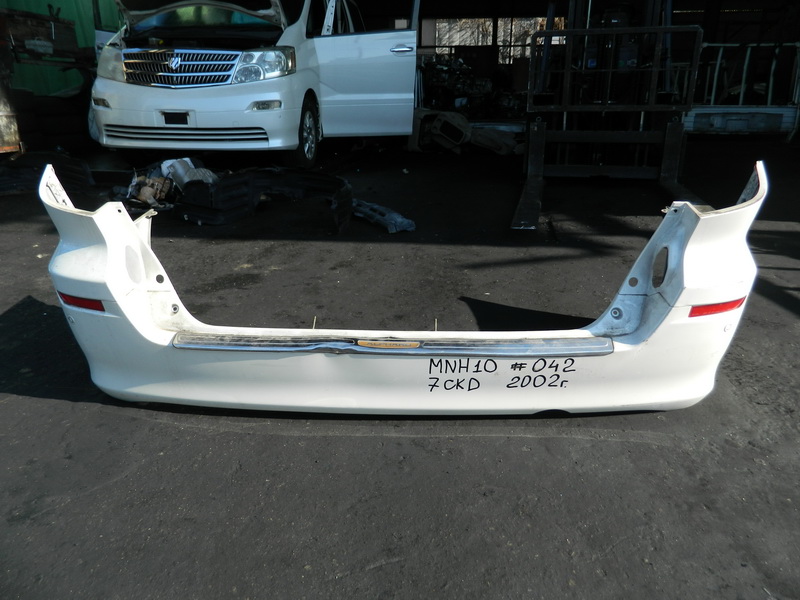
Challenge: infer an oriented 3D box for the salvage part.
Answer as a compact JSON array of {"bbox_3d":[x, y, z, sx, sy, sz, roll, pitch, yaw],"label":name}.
[{"bbox_3d":[0.020,-0.115,1.735,1.790,0.630,0.720,1,20,1],"label":"salvage part"}]

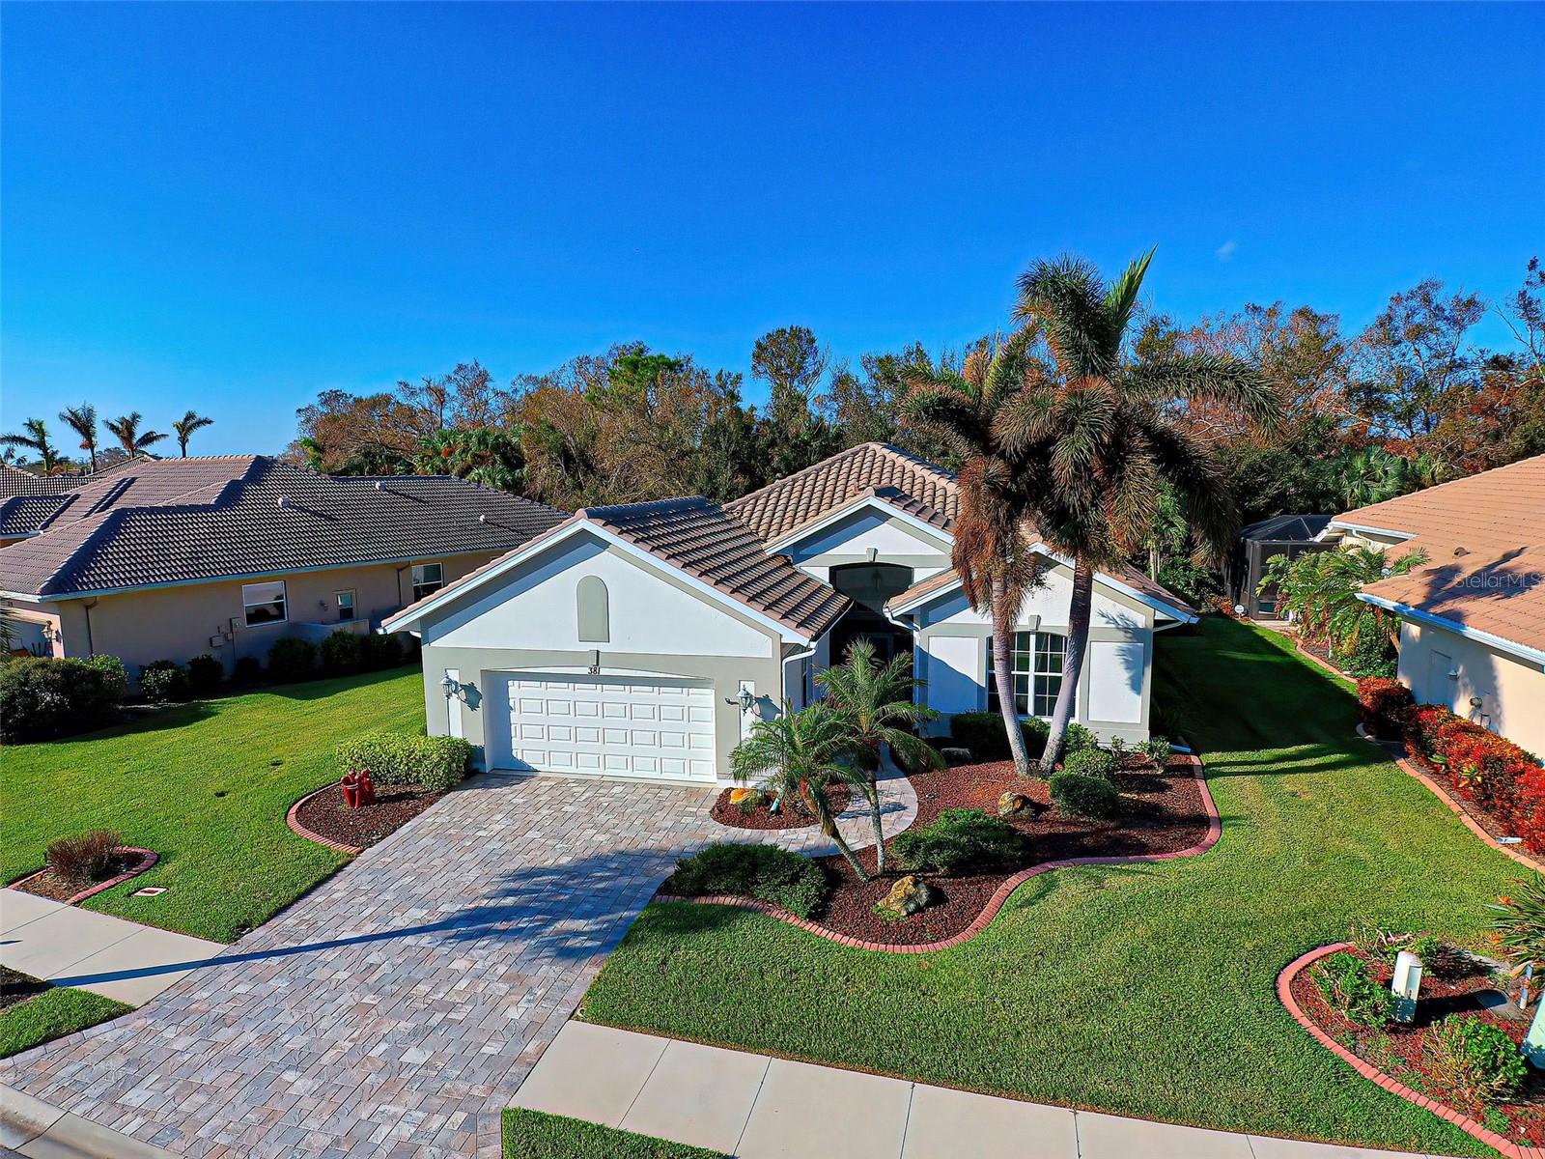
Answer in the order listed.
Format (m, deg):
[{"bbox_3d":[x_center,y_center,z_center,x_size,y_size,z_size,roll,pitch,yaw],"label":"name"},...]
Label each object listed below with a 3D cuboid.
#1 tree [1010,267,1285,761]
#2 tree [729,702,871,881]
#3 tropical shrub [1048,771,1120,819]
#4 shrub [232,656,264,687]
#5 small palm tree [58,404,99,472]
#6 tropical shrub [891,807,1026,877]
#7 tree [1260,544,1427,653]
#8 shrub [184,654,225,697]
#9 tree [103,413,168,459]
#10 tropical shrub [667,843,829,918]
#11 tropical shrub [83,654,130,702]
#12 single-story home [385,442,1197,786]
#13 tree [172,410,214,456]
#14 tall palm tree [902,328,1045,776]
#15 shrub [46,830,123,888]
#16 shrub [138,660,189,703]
[{"bbox_3d":[6.925,-1.063,14.689,4.601,10.152,4.800,2,7,26],"label":"tree"},{"bbox_3d":[0.409,3.121,11.162,2.066,2.695,1.950,0,6,2],"label":"tree"},{"bbox_3d":[5.346,3.649,13.029,1.140,0.710,1.140,1,8,14],"label":"tropical shrub"},{"bbox_3d":[-16.837,2.902,24.365,0.880,0.850,0.920,-5,7,-35],"label":"shrub"},{"bbox_3d":[-51.240,-6.353,56.675,2.400,13.302,2.800,-6,8,-42],"label":"small palm tree"},{"bbox_3d":[2.790,3.898,11.473,1.990,0.750,1.430,1,8,14],"label":"tropical shrub"},{"bbox_3d":[16.788,0.637,22.470,4.180,3.470,3.880,1,8,14],"label":"tree"},{"bbox_3d":[-15.824,2.691,21.151,1.000,1.200,1.000,1,8,14],"label":"shrub"},{"bbox_3d":[-50.134,-6.644,60.380,3.888,13.099,4.000,-5,8,-39],"label":"tree"},{"bbox_3d":[-0.335,4.223,10.914,2.200,0.640,1.250,1,6,11],"label":"tropical shrub"},{"bbox_3d":[-18.175,2.697,20.689,1.120,1.310,1.120,1,8,14],"label":"tropical shrub"},{"bbox_3d":[1.999,-0.523,21.861,15.570,6.700,18.100,1,8,14],"label":"single-story home"},{"bbox_3d":[-45.690,-6.738,60.510,2.750,13.160,2.900,-5,7,-37],"label":"tree"},{"bbox_3d":[3.784,-0.408,14.453,2.860,8.360,2.860,1,8,14],"label":"tall palm tree"},{"bbox_3d":[-10.208,4.144,11.272,0.870,0.780,0.870,1,8,14],"label":"shrub"},{"bbox_3d":[-16.679,2.792,20.795,1.120,1.140,1.120,1,8,14],"label":"shrub"}]

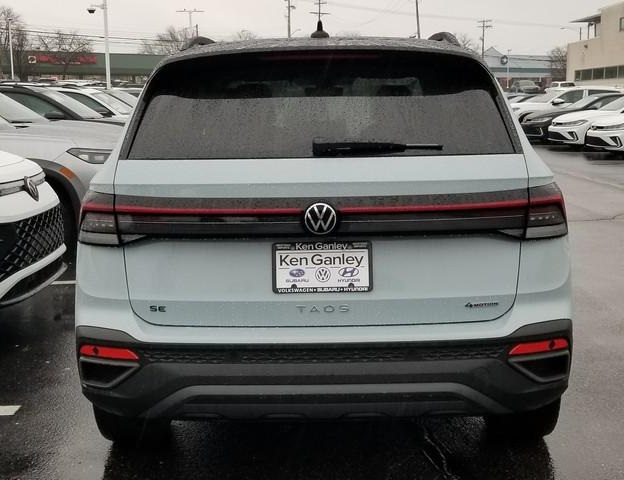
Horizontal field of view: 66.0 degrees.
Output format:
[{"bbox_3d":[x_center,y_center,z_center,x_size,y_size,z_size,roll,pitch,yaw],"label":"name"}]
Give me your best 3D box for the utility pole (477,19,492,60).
[{"bbox_3d":[27.600,-29.874,77.000,2.400,11.200,0.400,0,9,6],"label":"utility pole"}]

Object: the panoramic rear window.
[{"bbox_3d":[0.033,-0.471,1.660,1.270,0.390,0.100,-1,-21,0],"label":"panoramic rear window"}]

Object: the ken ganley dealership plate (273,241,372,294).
[{"bbox_3d":[0.034,0.087,1.500,0.312,0.160,0.020,-1,-2,0],"label":"ken ganley dealership plate"}]

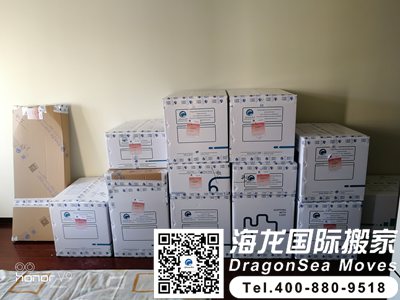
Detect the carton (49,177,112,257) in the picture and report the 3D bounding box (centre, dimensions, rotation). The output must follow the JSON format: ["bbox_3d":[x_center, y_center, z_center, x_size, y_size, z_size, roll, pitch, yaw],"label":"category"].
[{"bbox_3d":[-0.912,0.549,2.710,0.450,0.465,0.585,-1,14,4],"label":"carton"}]

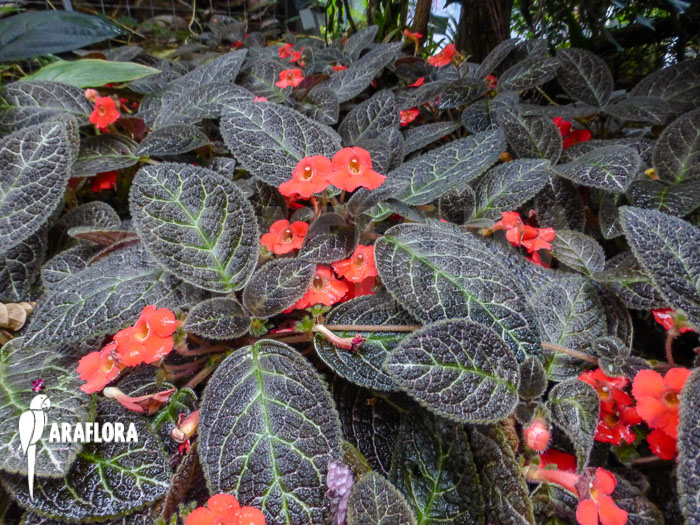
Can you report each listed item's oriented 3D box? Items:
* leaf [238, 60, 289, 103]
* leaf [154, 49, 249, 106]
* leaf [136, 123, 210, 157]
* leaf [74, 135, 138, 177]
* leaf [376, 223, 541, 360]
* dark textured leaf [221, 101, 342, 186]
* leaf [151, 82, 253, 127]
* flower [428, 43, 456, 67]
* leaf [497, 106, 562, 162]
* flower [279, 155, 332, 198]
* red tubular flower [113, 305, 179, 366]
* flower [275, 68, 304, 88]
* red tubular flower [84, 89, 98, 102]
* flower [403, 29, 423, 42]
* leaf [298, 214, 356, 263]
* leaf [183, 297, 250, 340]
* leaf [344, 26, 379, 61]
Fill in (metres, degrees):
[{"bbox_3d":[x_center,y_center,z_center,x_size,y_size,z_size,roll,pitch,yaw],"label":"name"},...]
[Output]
[{"bbox_3d":[-0.087,-0.181,0.486,0.040,0.010,0.076,-31,60,-29],"label":"leaf"},{"bbox_3d":[-0.147,-0.183,0.485,0.055,0.016,0.118,32,63,22],"label":"leaf"},{"bbox_3d":[-0.137,-0.093,0.380,0.054,0.012,0.034,-10,50,-11],"label":"leaf"},{"bbox_3d":[-0.186,-0.079,0.367,0.049,0.012,0.042,-11,42,-18],"label":"leaf"},{"bbox_3d":[0.052,0.015,0.235,0.058,0.014,0.097,-36,63,-26],"label":"leaf"},{"bbox_3d":[-0.055,-0.095,0.363,0.106,0.017,0.069,39,63,16],"label":"dark textured leaf"},{"bbox_3d":[-0.146,-0.153,0.463,0.102,0.016,0.060,-27,51,-24],"label":"leaf"},{"bbox_3d":[0.107,-0.232,0.554,0.030,0.024,0.031,-50,39,4],"label":"flower"},{"bbox_3d":[0.151,-0.112,0.412,0.054,0.014,0.076,-18,59,-15],"label":"leaf"},{"bbox_3d":[-0.025,-0.054,0.308,0.032,0.028,0.028,7,7,11],"label":"flower"},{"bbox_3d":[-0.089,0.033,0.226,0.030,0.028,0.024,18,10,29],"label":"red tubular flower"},{"bbox_3d":[-0.062,-0.188,0.497,0.029,0.021,0.019,-1,7,-2],"label":"flower"},{"bbox_3d":[-0.234,-0.151,0.440,0.013,0.013,0.017,-2,0,-3],"label":"red tubular flower"},{"bbox_3d":[0.097,-0.340,0.740,0.030,0.022,0.028,-18,3,10],"label":"flower"},{"bbox_3d":[-0.012,-0.012,0.250,0.037,0.008,0.028,-38,67,-20],"label":"leaf"},{"bbox_3d":[-0.065,0.028,0.238,0.033,0.008,0.024,-8,57,-5],"label":"leaf"},{"bbox_3d":[0.013,-0.274,0.603,0.038,0.012,0.061,28,78,28],"label":"leaf"}]

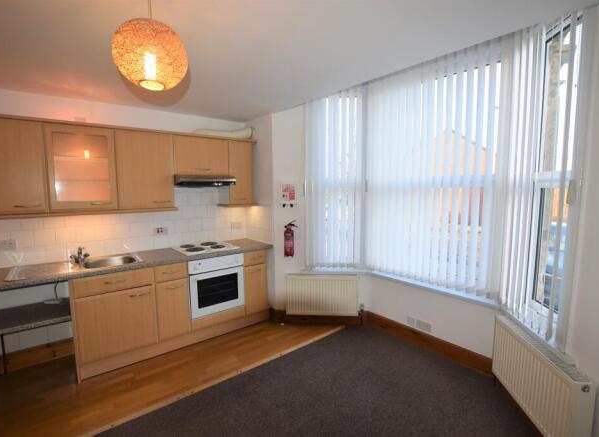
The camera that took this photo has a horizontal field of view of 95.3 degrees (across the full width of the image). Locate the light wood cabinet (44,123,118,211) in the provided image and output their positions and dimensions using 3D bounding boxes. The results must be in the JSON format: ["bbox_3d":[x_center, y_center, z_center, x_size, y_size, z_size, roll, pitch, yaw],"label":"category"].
[{"bbox_3d":[-1.982,-0.442,2.513,0.487,0.728,0.320,-5,7,-36],"label":"light wood cabinet"}]

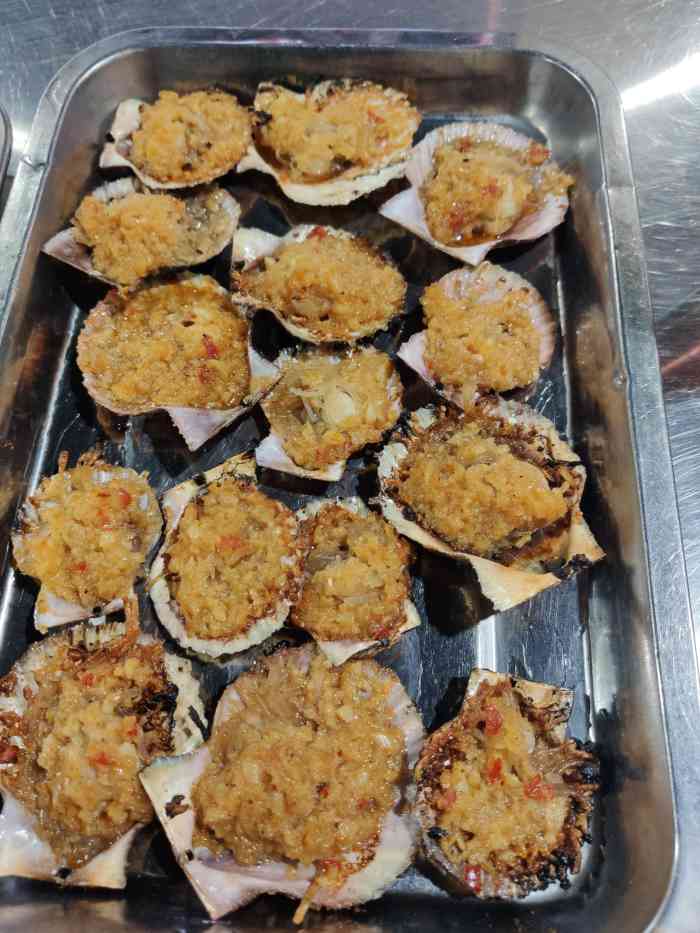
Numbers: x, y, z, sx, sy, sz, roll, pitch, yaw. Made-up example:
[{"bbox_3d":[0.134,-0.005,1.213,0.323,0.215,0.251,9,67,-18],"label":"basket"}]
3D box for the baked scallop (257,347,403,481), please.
[{"bbox_3d":[-0.009,-0.024,0.337,0.065,0.027,0.070,12,68,7],"label":"baked scallop"}]

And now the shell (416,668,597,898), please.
[{"bbox_3d":[0.059,0.121,0.272,0.068,0.029,0.078,10,68,6],"label":"shell"}]

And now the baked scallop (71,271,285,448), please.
[{"bbox_3d":[-0.083,-0.052,0.339,0.078,0.027,0.093,-37,70,-13],"label":"baked scallop"}]

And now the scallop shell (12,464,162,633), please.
[{"bbox_3d":[-0.112,0.032,0.304,0.062,0.024,0.068,-8,66,-2],"label":"scallop shell"}]

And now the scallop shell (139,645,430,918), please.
[{"bbox_3d":[-0.017,0.117,0.261,0.095,0.029,0.084,-32,69,-12],"label":"scallop shell"}]

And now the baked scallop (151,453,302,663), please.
[{"bbox_3d":[-0.050,0.041,0.298,0.064,0.025,0.073,-21,67,-7],"label":"baked scallop"}]

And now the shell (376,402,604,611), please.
[{"bbox_3d":[0.057,0.012,0.299,0.074,0.033,0.098,-40,73,-13],"label":"shell"}]

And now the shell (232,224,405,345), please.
[{"bbox_3d":[-0.015,-0.092,0.365,0.088,0.028,0.074,-2,67,1],"label":"shell"}]

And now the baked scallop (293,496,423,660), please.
[{"bbox_3d":[0.000,0.046,0.289,0.049,0.028,0.065,-10,69,-3],"label":"baked scallop"}]

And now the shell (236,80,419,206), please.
[{"bbox_3d":[-0.010,-0.170,0.373,0.088,0.030,0.072,6,69,4],"label":"shell"}]

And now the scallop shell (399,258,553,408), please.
[{"bbox_3d":[0.060,-0.058,0.329,0.065,0.027,0.072,26,71,11],"label":"scallop shell"}]

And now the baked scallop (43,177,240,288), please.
[{"bbox_3d":[-0.107,-0.123,0.371,0.076,0.027,0.078,34,71,15],"label":"baked scallop"}]

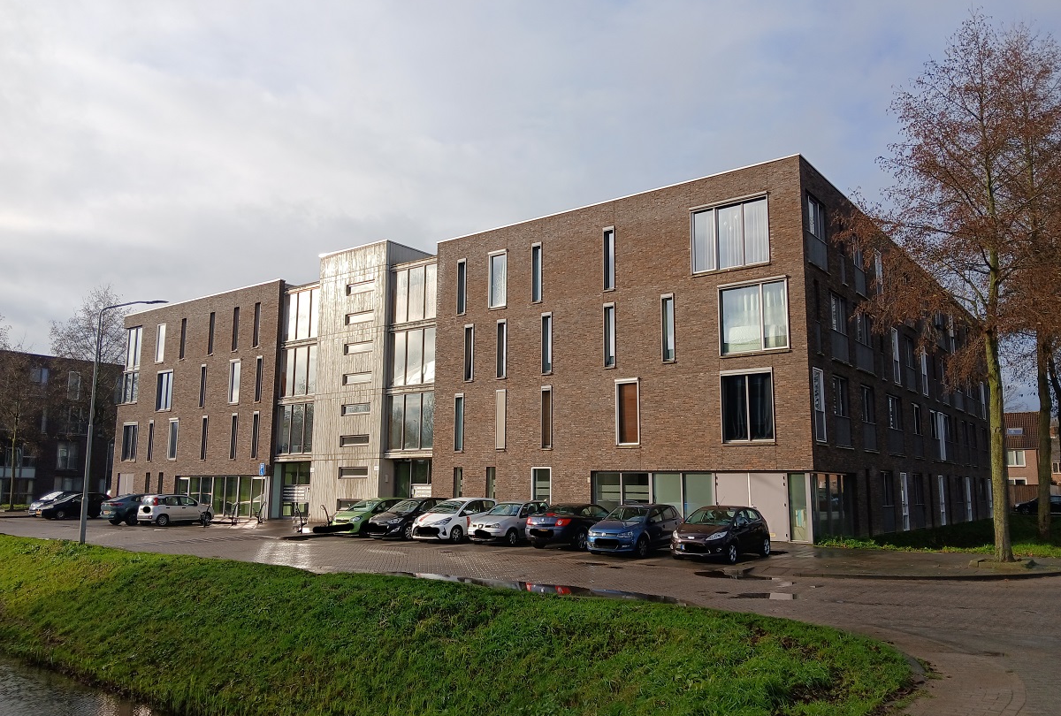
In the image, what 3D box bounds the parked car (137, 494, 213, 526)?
[{"bbox_3d":[-17.769,7.647,40.196,1.650,1.550,3.600,-6,-11,35],"label":"parked car"}]

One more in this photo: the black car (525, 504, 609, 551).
[{"bbox_3d":[1.596,5.542,26.410,1.777,1.404,4.355,-6,-11,34],"label":"black car"}]

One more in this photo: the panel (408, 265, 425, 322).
[{"bbox_3d":[-5.439,-3.048,37.928,1.150,2.600,0.080,-6,-11,37],"label":"panel"}]

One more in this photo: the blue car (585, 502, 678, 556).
[{"bbox_3d":[3.270,5.244,24.463,1.690,1.470,3.970,-6,-11,36],"label":"blue car"}]

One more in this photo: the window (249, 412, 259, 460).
[{"bbox_3d":[-14.742,4.153,42.870,0.560,2.570,0.150,-6,-11,37],"label":"window"}]

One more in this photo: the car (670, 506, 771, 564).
[{"bbox_3d":[5.501,5.028,22.950,1.750,1.480,3.950,-6,-11,36],"label":"car"}]

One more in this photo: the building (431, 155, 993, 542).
[{"bbox_3d":[13.880,2.615,46.070,17.000,12.900,37.900,-6,-11,37],"label":"building"}]

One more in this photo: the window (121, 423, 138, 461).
[{"bbox_3d":[-25.555,5.396,50.928,1.844,2.505,0.150,-6,-11,37],"label":"window"}]

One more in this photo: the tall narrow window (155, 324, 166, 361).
[{"bbox_3d":[-23.237,-0.898,50.157,0.998,2.504,0.150,-6,-11,37],"label":"tall narrow window"}]

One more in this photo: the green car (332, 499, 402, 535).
[{"bbox_3d":[-6.444,6.530,33.029,1.670,1.480,3.570,-6,-11,37],"label":"green car"}]

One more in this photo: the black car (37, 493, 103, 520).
[{"bbox_3d":[-28.486,9.030,48.955,1.760,1.530,4.050,-4,-10,24],"label":"black car"}]

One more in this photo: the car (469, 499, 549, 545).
[{"bbox_3d":[-0.552,5.599,27.181,1.640,1.460,3.540,-6,-11,36],"label":"car"}]

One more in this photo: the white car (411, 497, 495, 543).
[{"bbox_3d":[-2.616,5.999,29.598,1.740,1.510,3.945,-6,-11,34],"label":"white car"}]

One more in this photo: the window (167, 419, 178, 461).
[{"bbox_3d":[-21.385,4.902,47.823,1.026,2.533,0.150,-6,-11,37],"label":"window"}]

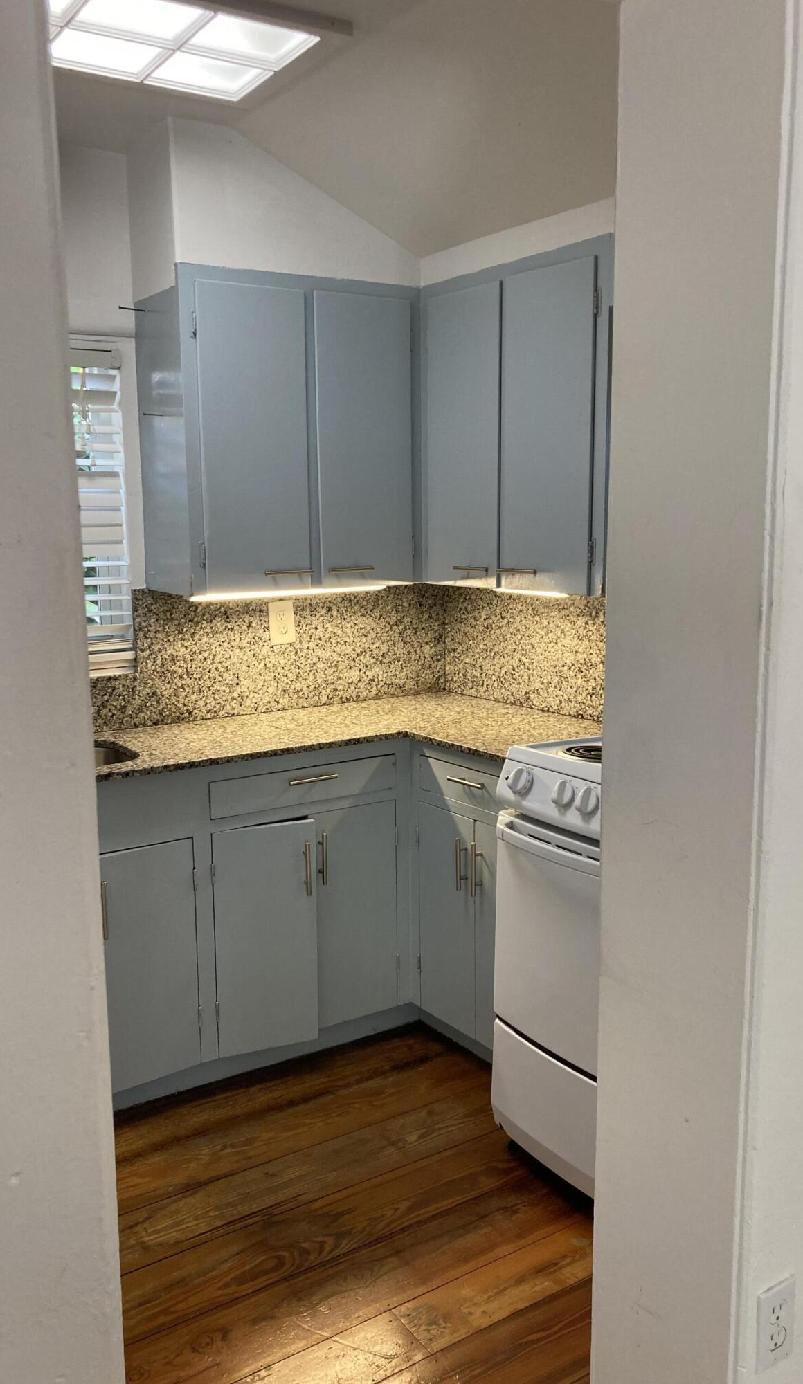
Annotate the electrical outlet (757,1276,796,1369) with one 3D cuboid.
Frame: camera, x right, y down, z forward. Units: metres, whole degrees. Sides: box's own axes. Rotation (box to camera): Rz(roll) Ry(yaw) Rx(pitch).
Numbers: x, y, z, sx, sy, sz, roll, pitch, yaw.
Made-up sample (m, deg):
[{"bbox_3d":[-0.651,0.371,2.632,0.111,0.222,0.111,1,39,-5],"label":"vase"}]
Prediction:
[{"bbox_3d":[0.473,0.801,1.415,0.072,0.115,0.012,-7,11,-33],"label":"electrical outlet"}]

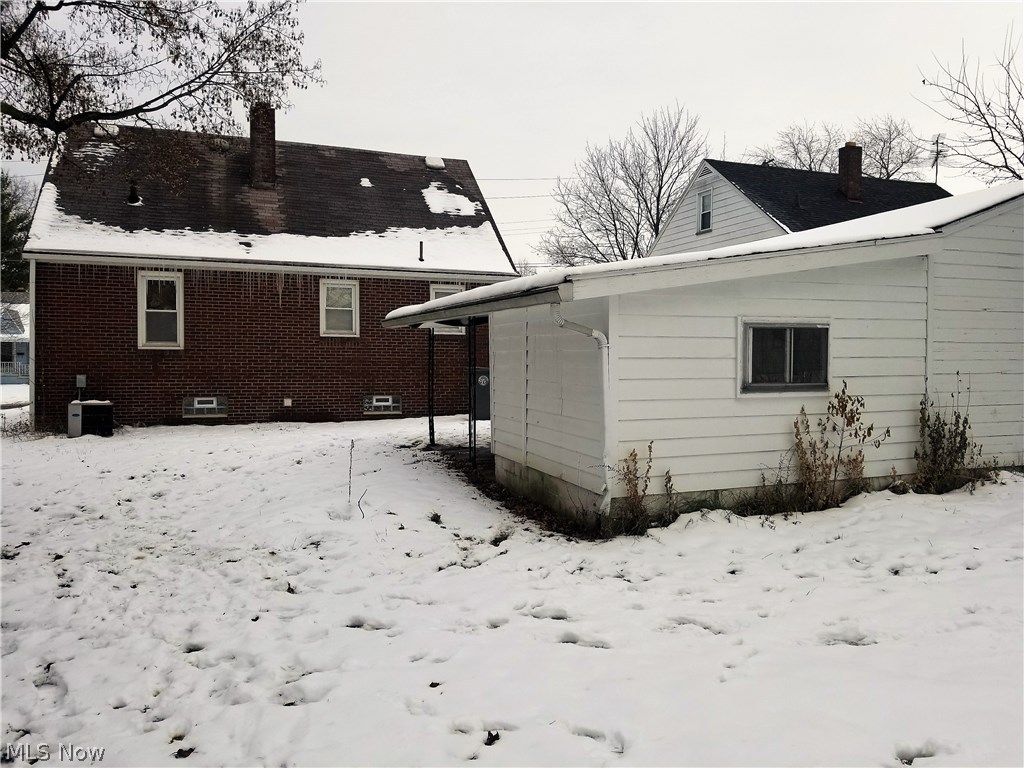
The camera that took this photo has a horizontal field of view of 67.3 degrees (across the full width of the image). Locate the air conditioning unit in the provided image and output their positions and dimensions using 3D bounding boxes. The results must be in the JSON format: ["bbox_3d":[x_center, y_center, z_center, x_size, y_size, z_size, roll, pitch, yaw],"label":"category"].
[{"bbox_3d":[-7.589,0.632,13.909,0.660,0.640,0.640,-1,2,-21],"label":"air conditioning unit"}]

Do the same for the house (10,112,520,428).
[{"bbox_3d":[-5.763,-2.814,19.266,9.620,7.000,7.800,-1,2,-21],"label":"house"}]

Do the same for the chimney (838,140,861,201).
[{"bbox_3d":[10.278,-6.412,23.367,0.500,1.850,0.430,-1,2,-21],"label":"chimney"}]

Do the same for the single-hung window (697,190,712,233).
[{"bbox_3d":[5.835,-5.227,23.318,0.120,1.250,0.790,-1,2,-21],"label":"single-hung window"}]

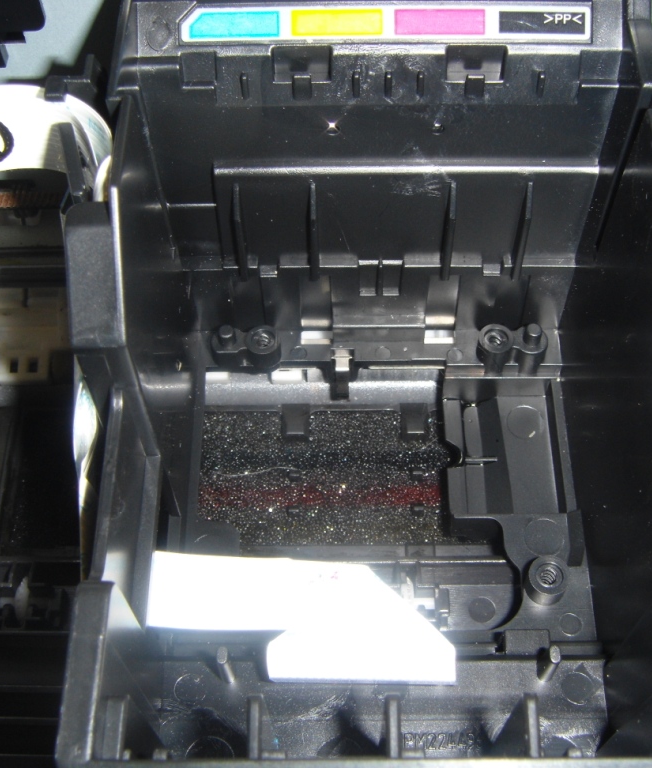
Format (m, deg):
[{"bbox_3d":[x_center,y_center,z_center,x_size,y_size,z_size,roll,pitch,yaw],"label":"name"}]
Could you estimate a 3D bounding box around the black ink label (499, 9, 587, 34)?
[{"bbox_3d":[0.027,-0.045,0.130,0.011,0.003,0.001,0,10,0],"label":"black ink label"}]

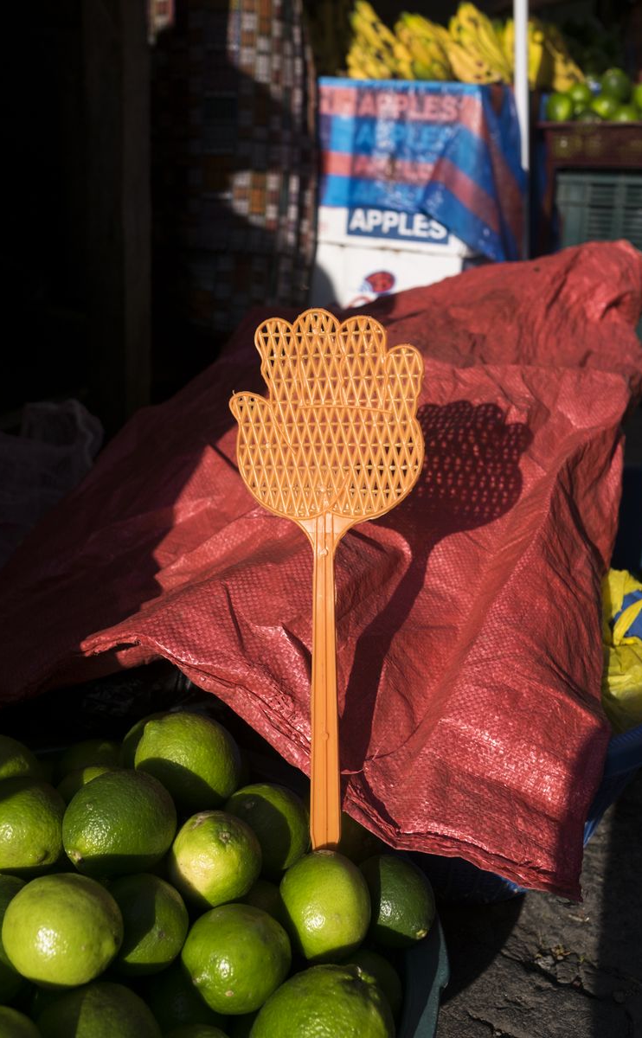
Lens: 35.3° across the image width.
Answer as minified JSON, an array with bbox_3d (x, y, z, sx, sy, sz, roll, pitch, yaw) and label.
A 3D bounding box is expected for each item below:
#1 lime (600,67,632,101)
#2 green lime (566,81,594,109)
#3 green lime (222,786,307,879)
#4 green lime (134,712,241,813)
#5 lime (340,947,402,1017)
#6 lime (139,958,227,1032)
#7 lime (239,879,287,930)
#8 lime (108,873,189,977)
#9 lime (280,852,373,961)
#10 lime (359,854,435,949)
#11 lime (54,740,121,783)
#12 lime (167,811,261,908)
[{"bbox_3d":[0.576,-0.847,1.970,0.062,0.062,0.062,0,27,0],"label":"lime"},{"bbox_3d":[0.497,-0.818,1.950,0.051,0.050,0.051,0,27,0],"label":"green lime"},{"bbox_3d":[-0.031,0.177,0.575,0.051,0.051,0.051,0,27,0],"label":"green lime"},{"bbox_3d":[-0.081,0.149,0.618,0.065,0.062,0.062,0,24,0],"label":"green lime"},{"bbox_3d":[0.021,0.251,0.535,0.047,0.047,0.047,0,27,0],"label":"lime"},{"bbox_3d":[-0.077,0.281,0.592,0.058,0.058,0.058,0,24,0],"label":"lime"},{"bbox_3d":[-0.034,0.248,0.618,0.058,0.058,0.058,0,24,0],"label":"lime"},{"bbox_3d":[-0.097,0.215,0.535,0.051,0.052,0.051,0,27,0],"label":"lime"},{"bbox_3d":[0.002,0.219,0.572,0.052,0.063,0.055,0,24,0],"label":"lime"},{"bbox_3d":[0.039,0.208,0.550,0.047,0.047,0.053,-33,67,0],"label":"lime"},{"bbox_3d":[-0.148,0.167,0.655,0.049,0.049,0.049,0,27,0],"label":"lime"},{"bbox_3d":[-0.061,0.196,0.582,0.055,0.057,0.056,0,24,0],"label":"lime"}]

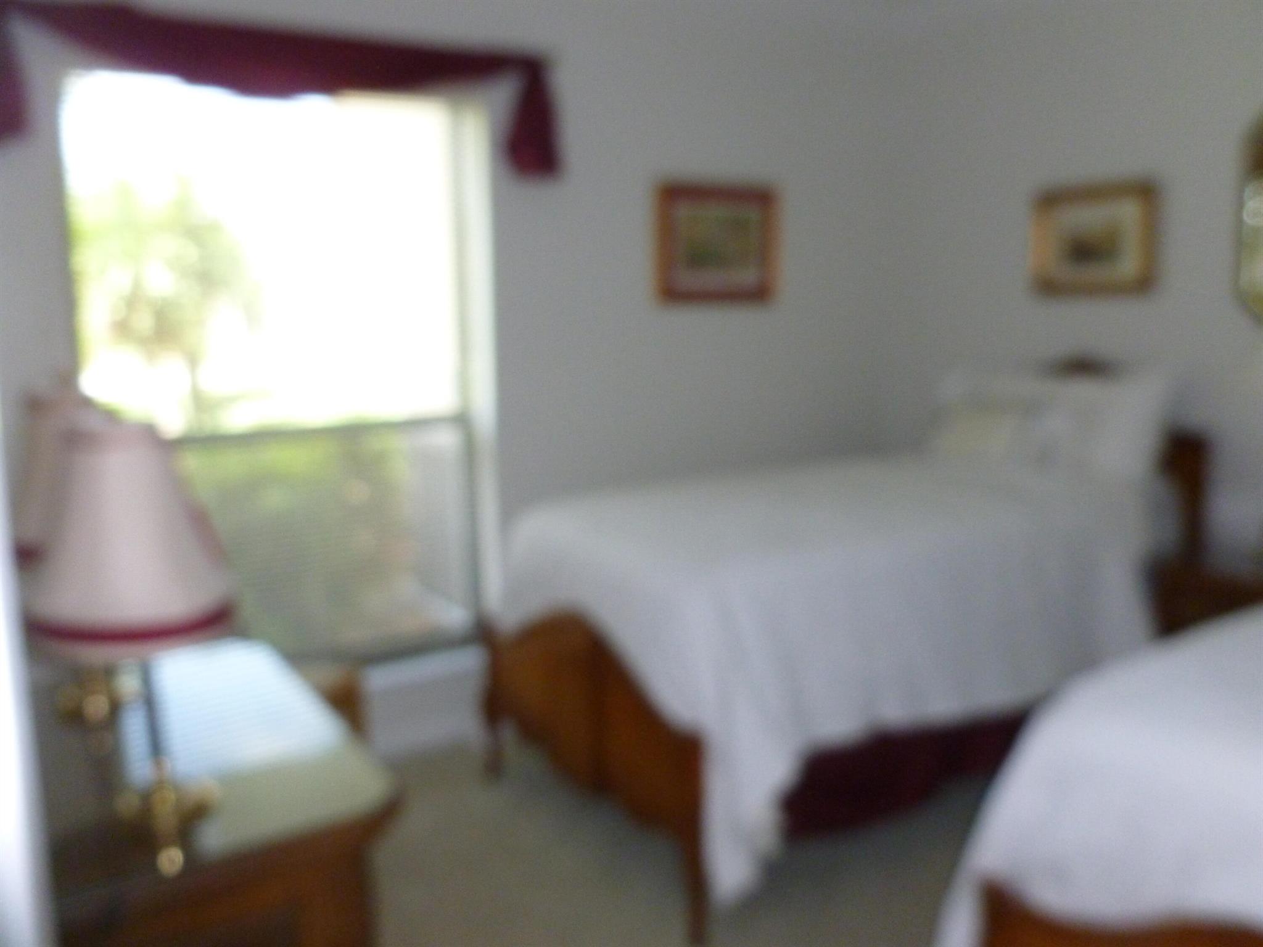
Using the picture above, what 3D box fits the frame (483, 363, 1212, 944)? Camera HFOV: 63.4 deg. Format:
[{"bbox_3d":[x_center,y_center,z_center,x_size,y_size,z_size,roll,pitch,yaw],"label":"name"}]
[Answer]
[{"bbox_3d":[0.645,0.291,3.079,1.952,1.252,1.072,-6,11,-33],"label":"frame"}]

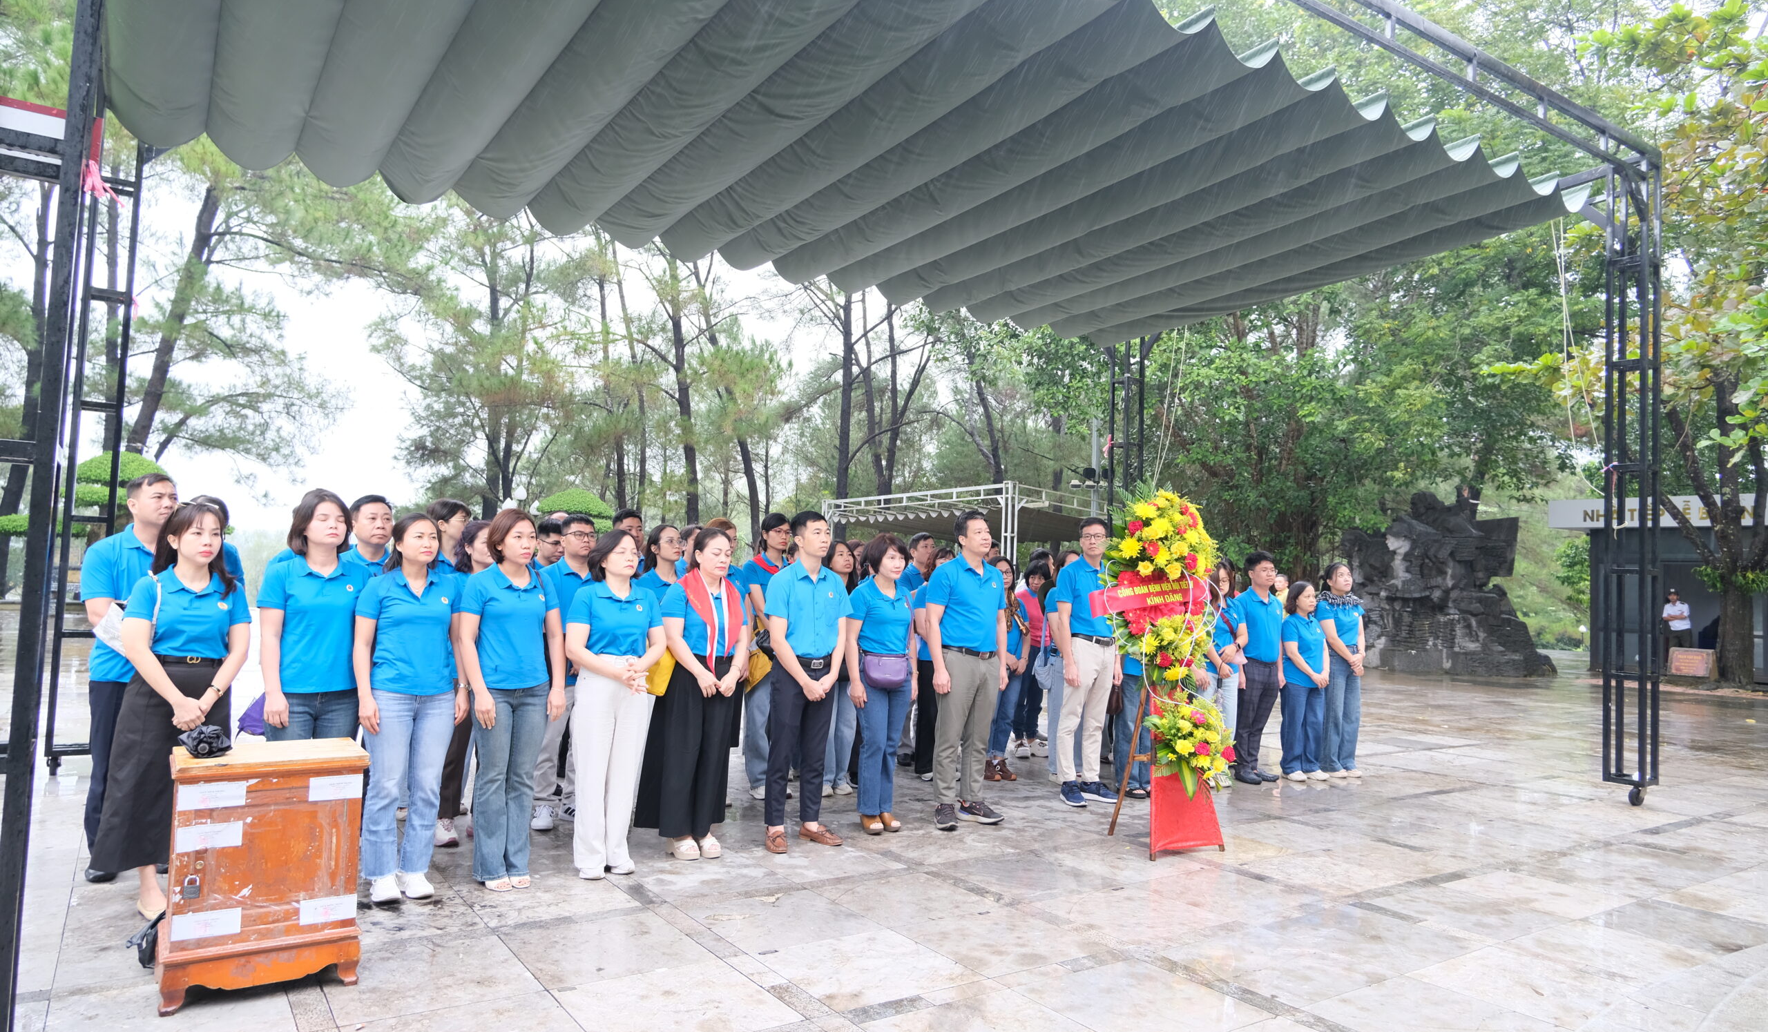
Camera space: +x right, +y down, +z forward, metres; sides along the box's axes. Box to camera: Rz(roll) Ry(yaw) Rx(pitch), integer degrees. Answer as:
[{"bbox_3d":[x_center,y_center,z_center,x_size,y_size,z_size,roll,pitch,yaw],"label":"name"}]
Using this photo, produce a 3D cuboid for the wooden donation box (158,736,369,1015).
[{"bbox_3d":[-2.000,1.128,3.650,0.545,0.725,0.420,4,-4,-33],"label":"wooden donation box"}]

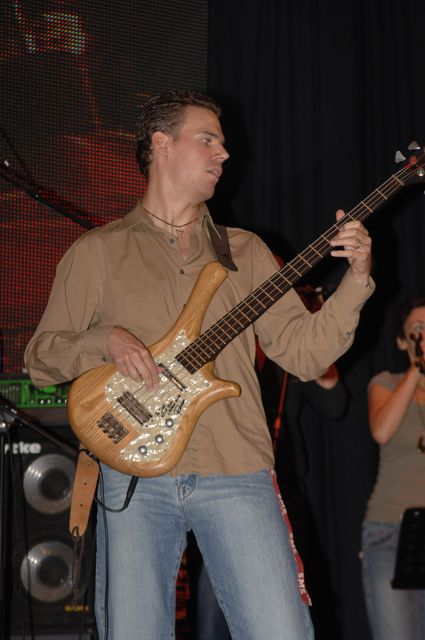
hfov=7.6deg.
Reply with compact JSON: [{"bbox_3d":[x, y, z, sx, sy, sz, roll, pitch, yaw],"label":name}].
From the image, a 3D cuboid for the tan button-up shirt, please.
[{"bbox_3d":[-0.029,0.043,7.080,0.760,0.600,0.400,1,-5,-9],"label":"tan button-up shirt"}]

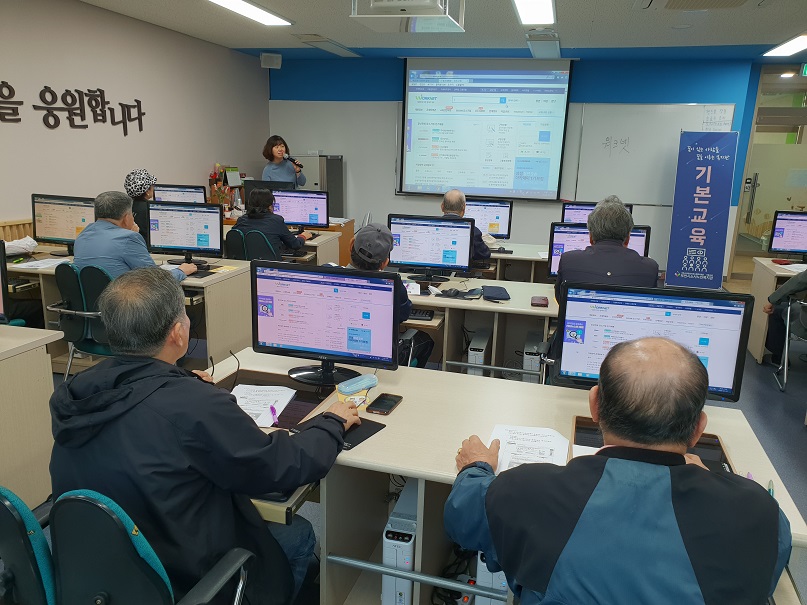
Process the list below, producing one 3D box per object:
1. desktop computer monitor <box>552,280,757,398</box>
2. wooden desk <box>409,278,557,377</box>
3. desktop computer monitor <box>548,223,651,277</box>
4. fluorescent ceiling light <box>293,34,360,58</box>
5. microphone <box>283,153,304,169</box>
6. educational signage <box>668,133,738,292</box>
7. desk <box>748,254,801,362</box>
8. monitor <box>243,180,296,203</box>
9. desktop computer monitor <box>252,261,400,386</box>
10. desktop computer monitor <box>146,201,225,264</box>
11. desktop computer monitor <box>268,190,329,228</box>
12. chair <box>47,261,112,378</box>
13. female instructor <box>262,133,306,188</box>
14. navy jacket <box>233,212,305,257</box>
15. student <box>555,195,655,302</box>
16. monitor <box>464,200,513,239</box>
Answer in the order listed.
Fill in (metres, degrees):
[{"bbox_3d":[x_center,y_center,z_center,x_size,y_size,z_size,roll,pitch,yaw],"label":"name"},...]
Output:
[{"bbox_3d":[0.763,0.154,1.890,0.560,0.400,0.200,7,15,20],"label":"desktop computer monitor"},{"bbox_3d":[0.602,0.312,3.759,1.900,0.720,0.760,6,15,15],"label":"wooden desk"},{"bbox_3d":[1.204,-0.266,3.773,0.575,0.432,0.220,5,15,11],"label":"desktop computer monitor"},{"bbox_3d":[-0.811,-3.011,7.197,0.320,0.070,1.150,6,15,15],"label":"fluorescent ceiling light"},{"bbox_3d":[-1.206,-1.557,6.644,0.250,0.050,0.050,37,11,6],"label":"microphone"},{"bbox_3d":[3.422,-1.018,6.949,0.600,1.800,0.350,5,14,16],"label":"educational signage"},{"bbox_3d":[3.689,0.127,4.621,1.800,0.705,0.760,5,14,16],"label":"desk"},{"bbox_3d":[-1.450,-1.107,6.662,0.600,0.440,0.210,6,15,15],"label":"monitor"},{"bbox_3d":[-0.286,0.074,2.254,0.575,0.425,0.220,6,15,15],"label":"desktop computer monitor"},{"bbox_3d":[-1.495,-0.460,4.130,0.560,0.400,0.200,6,15,18],"label":"desktop computer monitor"},{"bbox_3d":[-1.001,-0.880,5.917,0.575,0.420,0.220,4,14,8],"label":"desktop computer monitor"},{"bbox_3d":[-1.654,0.159,3.629,0.560,0.850,0.600,6,15,19],"label":"chair"},{"bbox_3d":[-1.368,-1.081,6.999,0.500,1.650,0.400,-2,14,-15],"label":"female instructor"},{"bbox_3d":[-1.092,-0.493,5.104,0.580,0.560,0.480,7,15,20],"label":"navy jacket"},{"bbox_3d":[0.861,0.207,2.703,0.520,1.320,0.750,5,14,16],"label":"student"},{"bbox_3d":[0.717,-0.745,5.608,0.575,0.422,0.220,6,15,15],"label":"monitor"}]

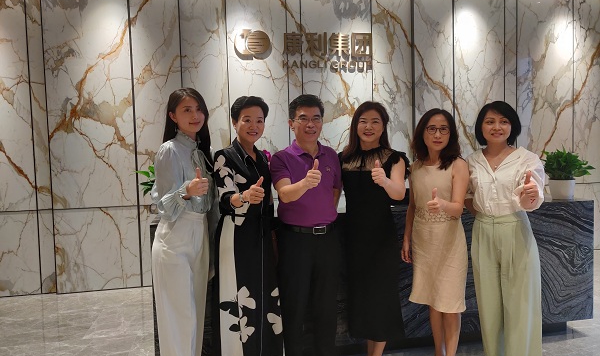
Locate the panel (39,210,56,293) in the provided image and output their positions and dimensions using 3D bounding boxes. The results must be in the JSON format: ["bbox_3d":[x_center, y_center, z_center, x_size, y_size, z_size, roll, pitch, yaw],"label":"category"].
[{"bbox_3d":[-2.627,0.769,4.878,0.141,0.869,0.030,-2,3,-11],"label":"panel"}]

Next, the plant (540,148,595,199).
[{"bbox_3d":[1.998,-0.034,3.495,0.370,0.385,0.350,0,4,30],"label":"plant"}]

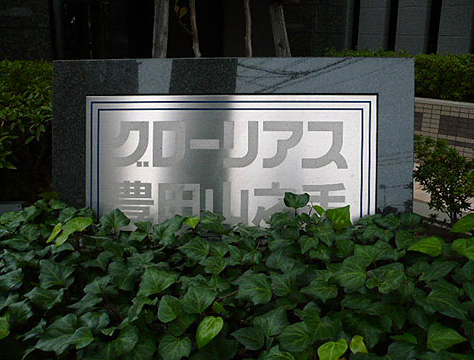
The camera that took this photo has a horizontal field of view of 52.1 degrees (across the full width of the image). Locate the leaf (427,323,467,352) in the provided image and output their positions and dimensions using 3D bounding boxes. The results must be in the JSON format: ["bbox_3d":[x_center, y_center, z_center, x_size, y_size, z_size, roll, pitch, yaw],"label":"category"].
[{"bbox_3d":[0.464,0.349,1.076,0.087,0.020,0.065,-1,52,-1],"label":"leaf"}]

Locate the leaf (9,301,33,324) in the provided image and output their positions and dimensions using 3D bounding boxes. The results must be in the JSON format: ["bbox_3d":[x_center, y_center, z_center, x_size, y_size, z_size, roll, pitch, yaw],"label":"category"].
[{"bbox_3d":[-0.555,0.341,1.250,0.062,0.030,0.058,11,49,2],"label":"leaf"}]

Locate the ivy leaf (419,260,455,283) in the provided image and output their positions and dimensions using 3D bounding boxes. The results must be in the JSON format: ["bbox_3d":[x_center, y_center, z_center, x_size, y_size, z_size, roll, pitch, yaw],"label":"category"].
[{"bbox_3d":[0.599,0.273,1.450,0.112,0.025,0.065,-12,46,-11],"label":"ivy leaf"}]

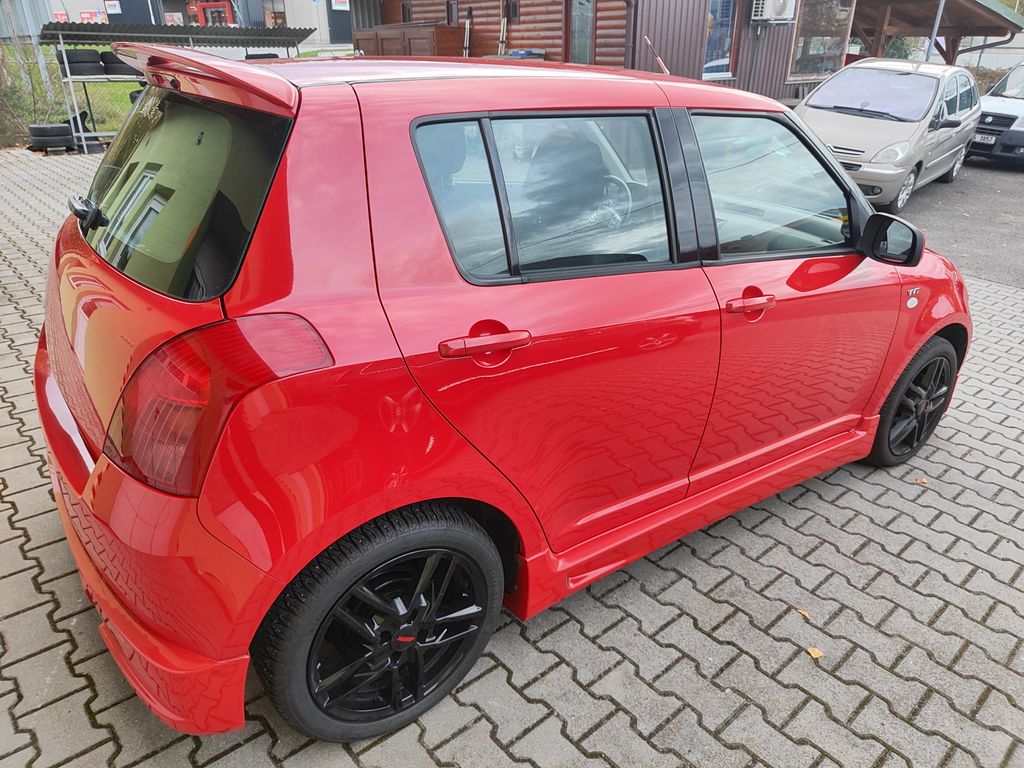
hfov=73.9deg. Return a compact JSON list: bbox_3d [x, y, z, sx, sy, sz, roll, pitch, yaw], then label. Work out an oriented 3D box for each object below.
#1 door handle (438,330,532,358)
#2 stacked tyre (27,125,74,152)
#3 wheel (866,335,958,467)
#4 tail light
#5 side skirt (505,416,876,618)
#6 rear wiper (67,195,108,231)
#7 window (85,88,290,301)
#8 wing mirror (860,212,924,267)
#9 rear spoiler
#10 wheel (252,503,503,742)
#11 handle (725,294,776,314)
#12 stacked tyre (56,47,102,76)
[{"bbox_3d":[-0.046,-0.080,1.364,0.222,0.034,0.043,-10,27,-35],"label":"door handle"},{"bbox_3d":[-7.949,-4.257,11.750,0.615,0.380,0.615,-12,27,-30],"label":"stacked tyre"},{"bbox_3d":[1.649,0.068,2.878,0.590,0.590,0.190,-14,29,-33],"label":"wheel"},{"bbox_3d":[-0.528,0.013,1.208,0.370,0.300,0.250,-14,29,-33],"label":"tail light"},{"bbox_3d":[0.694,0.342,2.204,1.700,0.200,0.120,-14,29,-33],"label":"side skirt"},{"bbox_3d":[-1.056,-0.429,1.685,0.062,0.052,0.300,24,5,-43],"label":"rear wiper"},{"bbox_3d":[-0.855,-0.506,1.651,0.130,0.420,1.200,24,5,-43],"label":"window"},{"bbox_3d":[1.194,-0.458,2.135,0.105,0.147,0.185,-14,29,-33],"label":"wing mirror"},{"bbox_3d":[-0.782,-0.713,1.579,0.220,0.130,1.190,-14,29,-33],"label":"rear spoiler"},{"bbox_3d":[-0.283,0.536,1.570,0.590,0.590,0.190,-14,29,-33],"label":"wheel"},{"bbox_3d":[0.652,-0.222,1.847,0.222,0.034,0.043,-10,27,-35],"label":"handle"},{"bbox_3d":[-7.547,-5.623,11.900,0.640,0.430,0.640,-11,27,-28],"label":"stacked tyre"}]

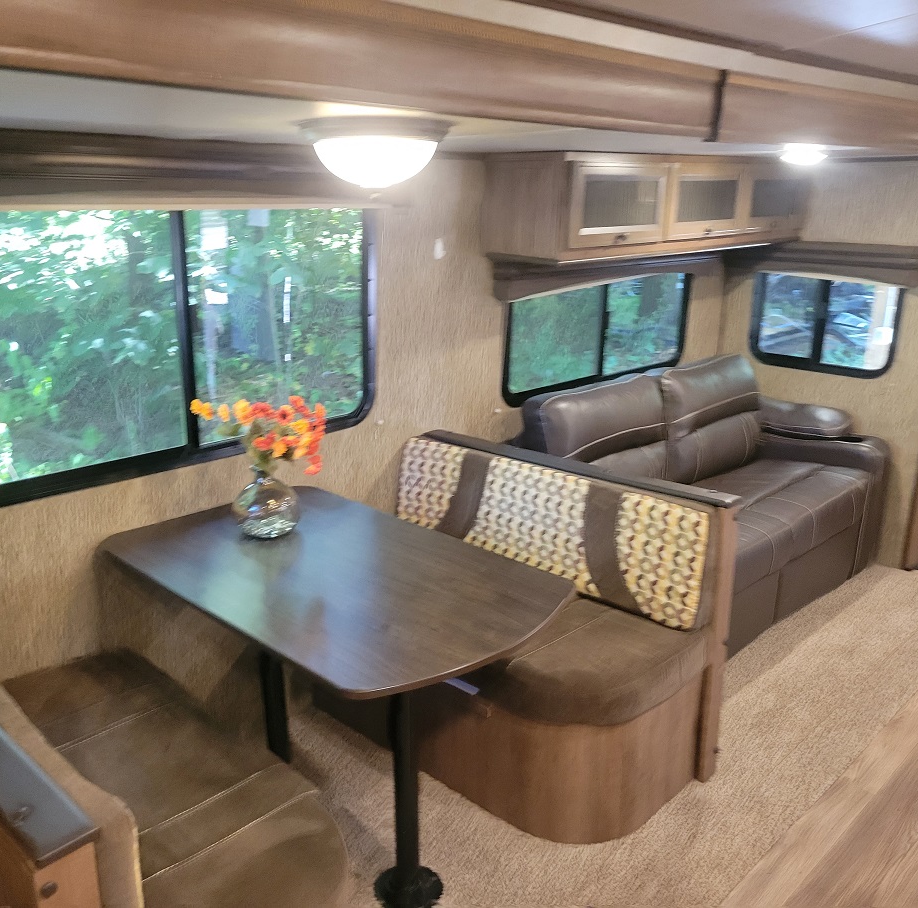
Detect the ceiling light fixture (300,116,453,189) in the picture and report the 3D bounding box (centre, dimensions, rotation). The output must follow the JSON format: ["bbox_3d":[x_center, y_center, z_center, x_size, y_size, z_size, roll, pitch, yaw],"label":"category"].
[{"bbox_3d":[-0.160,-0.578,1.760,0.290,0.122,0.290,1,16,0],"label":"ceiling light fixture"}]

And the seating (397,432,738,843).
[{"bbox_3d":[0.126,0.455,2.616,1.118,0.827,0.583,15,22,41],"label":"seating"}]

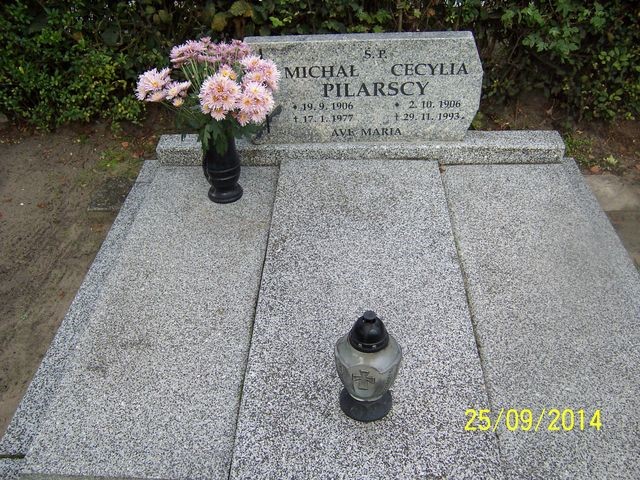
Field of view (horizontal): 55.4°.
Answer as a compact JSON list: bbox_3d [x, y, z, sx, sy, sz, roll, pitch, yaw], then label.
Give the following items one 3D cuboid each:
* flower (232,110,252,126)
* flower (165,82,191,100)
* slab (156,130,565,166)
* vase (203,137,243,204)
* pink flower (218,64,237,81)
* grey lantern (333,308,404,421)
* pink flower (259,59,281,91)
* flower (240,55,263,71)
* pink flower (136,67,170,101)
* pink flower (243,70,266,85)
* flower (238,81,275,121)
[{"bbox_3d":[-0.252,-0.395,1.985,0.062,0.047,0.045,-3,37,-1],"label":"flower"},{"bbox_3d":[-0.475,-0.498,2.034,0.083,0.055,0.060,-5,37,-4],"label":"flower"},{"bbox_3d":[0.154,-0.377,2.503,1.612,0.068,0.155,0,37,3],"label":"slab"},{"bbox_3d":[-0.363,-0.277,2.232,0.142,0.276,0.142,0,37,3],"label":"vase"},{"bbox_3d":[-0.306,-0.554,2.019,0.059,0.045,0.045,-3,37,-2],"label":"pink flower"},{"bbox_3d":[0.112,0.289,1.438,0.152,0.305,0.152,0,37,3],"label":"grey lantern"},{"bbox_3d":[-0.164,-0.547,2.016,0.066,0.090,0.065,-2,37,0],"label":"pink flower"},{"bbox_3d":[-0.230,-0.595,2.046,0.072,0.045,0.055,-3,37,-1],"label":"flower"},{"bbox_3d":[-0.558,-0.521,2.046,0.109,0.085,0.085,-6,37,-5],"label":"pink flower"},{"bbox_3d":[-0.215,-0.534,2.004,0.078,0.042,0.052,-3,37,-1],"label":"pink flower"},{"bbox_3d":[-0.205,-0.450,1.966,0.115,0.105,0.085,-3,37,-1],"label":"flower"}]

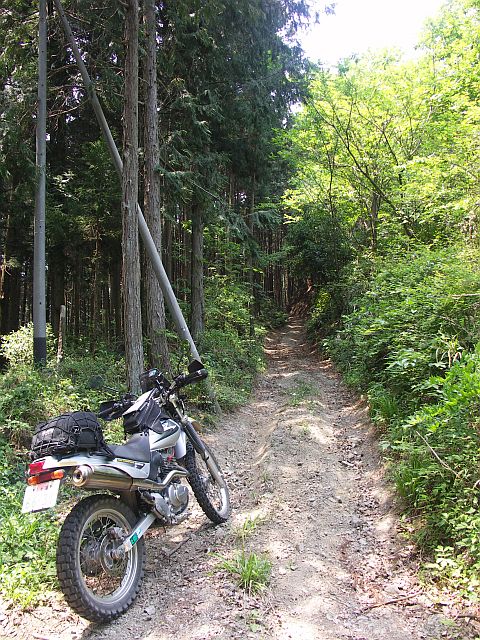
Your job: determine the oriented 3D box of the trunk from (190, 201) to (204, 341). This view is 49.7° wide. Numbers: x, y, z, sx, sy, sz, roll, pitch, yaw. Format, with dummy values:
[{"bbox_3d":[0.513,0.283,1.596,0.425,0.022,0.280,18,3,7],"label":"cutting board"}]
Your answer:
[{"bbox_3d":[-1.060,-1.200,13.000,0.330,3.650,0.330,0,1,0],"label":"trunk"}]

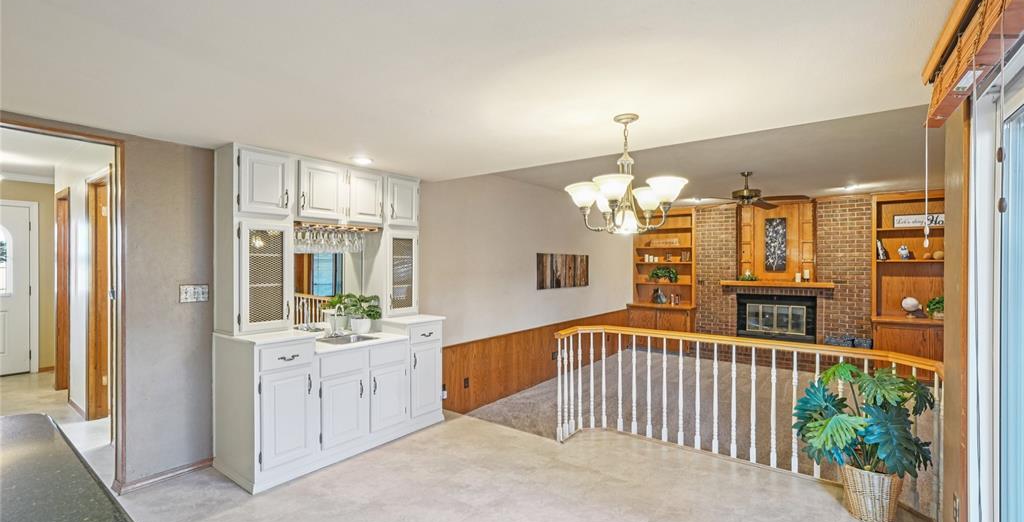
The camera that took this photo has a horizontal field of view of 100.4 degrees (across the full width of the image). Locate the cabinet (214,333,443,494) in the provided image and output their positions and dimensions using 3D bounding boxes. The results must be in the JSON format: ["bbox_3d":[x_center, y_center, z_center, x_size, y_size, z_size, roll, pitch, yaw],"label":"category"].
[{"bbox_3d":[-1.301,0.937,3.302,0.645,0.893,1.530,0,0,38],"label":"cabinet"}]

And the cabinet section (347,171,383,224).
[{"bbox_3d":[-1.306,-0.504,3.523,0.344,0.420,0.325,-1,-1,37],"label":"cabinet section"}]

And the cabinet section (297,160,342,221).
[{"bbox_3d":[-1.535,-0.506,3.221,0.344,0.420,0.345,-1,-1,37],"label":"cabinet section"}]

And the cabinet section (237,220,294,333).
[{"bbox_3d":[-1.758,0.112,2.918,0.344,0.720,0.350,-1,-1,37],"label":"cabinet section"}]

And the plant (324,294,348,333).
[{"bbox_3d":[-1.441,0.429,3.499,0.220,0.320,0.230,0,0,38],"label":"plant"}]

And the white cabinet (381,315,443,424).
[{"bbox_3d":[-0.954,0.941,3.748,0.645,0.888,0.410,0,0,38],"label":"white cabinet"}]

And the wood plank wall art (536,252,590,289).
[{"bbox_3d":[0.834,0.159,6.555,0.030,0.510,1.530,0,0,37],"label":"wood plank wall art"}]

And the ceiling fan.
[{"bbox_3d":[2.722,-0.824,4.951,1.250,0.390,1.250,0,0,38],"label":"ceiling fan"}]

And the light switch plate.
[{"bbox_3d":[-2.093,0.214,2.813,0.010,0.118,0.162,0,0,38],"label":"light switch plate"}]

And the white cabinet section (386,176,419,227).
[{"bbox_3d":[-1.082,-0.508,3.818,0.344,0.430,0.365,-1,-1,37],"label":"white cabinet section"}]

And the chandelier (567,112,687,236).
[{"bbox_3d":[0.615,-0.456,2.281,0.630,0.615,0.630,0,0,38],"label":"chandelier"}]

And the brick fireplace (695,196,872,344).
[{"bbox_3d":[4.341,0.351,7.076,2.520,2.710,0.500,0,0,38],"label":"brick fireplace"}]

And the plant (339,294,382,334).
[{"bbox_3d":[-1.228,0.429,3.479,0.290,0.320,0.310,0,0,0],"label":"plant"}]

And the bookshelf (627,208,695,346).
[{"bbox_3d":[2.918,0.341,8.269,1.190,2.730,0.570,0,0,38],"label":"bookshelf"}]

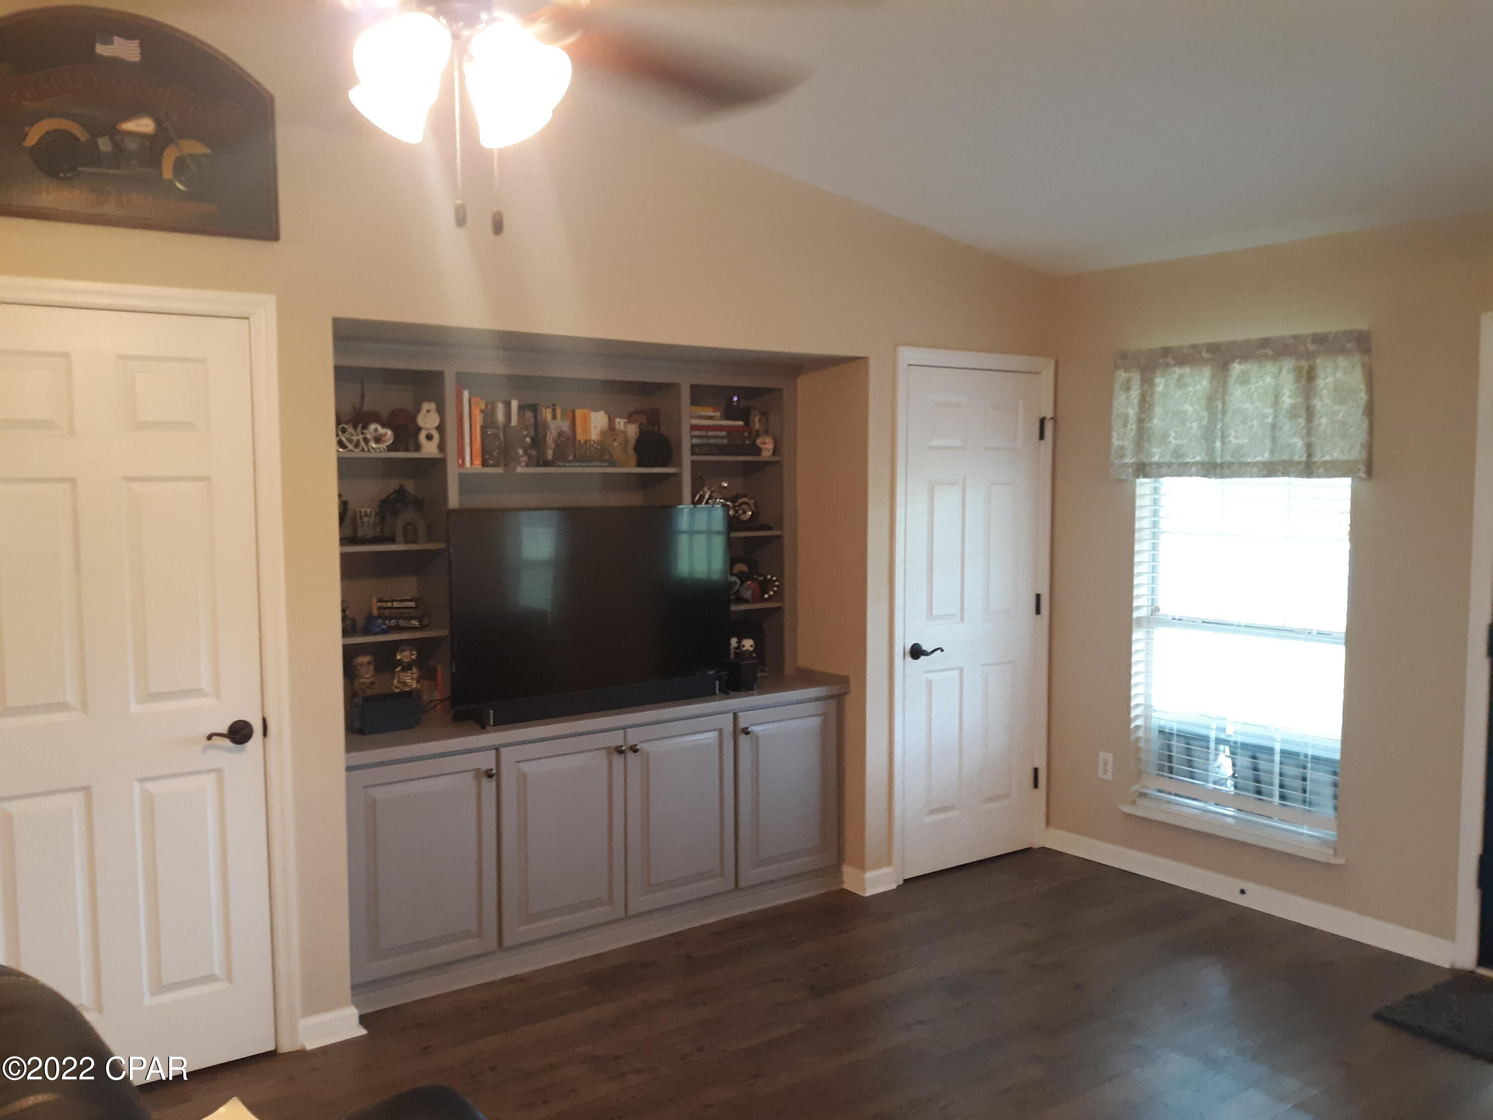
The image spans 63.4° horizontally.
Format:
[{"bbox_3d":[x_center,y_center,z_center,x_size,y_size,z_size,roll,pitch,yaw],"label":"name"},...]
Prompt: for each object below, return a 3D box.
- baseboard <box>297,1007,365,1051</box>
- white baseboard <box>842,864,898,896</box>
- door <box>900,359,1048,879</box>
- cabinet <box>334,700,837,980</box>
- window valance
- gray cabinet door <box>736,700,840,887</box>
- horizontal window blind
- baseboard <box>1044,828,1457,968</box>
[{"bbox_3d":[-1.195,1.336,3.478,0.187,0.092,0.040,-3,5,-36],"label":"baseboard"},{"bbox_3d":[0.491,1.242,4.747,0.173,0.093,0.126,-3,5,-36],"label":"white baseboard"},{"bbox_3d":[0.931,0.242,4.955,0.790,2.040,0.055,-3,5,-36],"label":"door"},{"bbox_3d":[-0.557,0.905,4.365,1.970,0.745,0.540,-3,5,-36],"label":"cabinet"},{"bbox_3d":[1.797,-0.548,4.456,0.080,0.506,1.020,-3,5,-36],"label":"window valance"},{"bbox_3d":[0.156,0.873,4.565,0.474,0.649,0.025,-3,5,-36],"label":"gray cabinet door"},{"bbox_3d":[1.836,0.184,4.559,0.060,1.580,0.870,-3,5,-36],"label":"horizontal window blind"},{"bbox_3d":[1.820,1.246,4.612,0.020,0.093,1.660,-3,5,-36],"label":"baseboard"}]

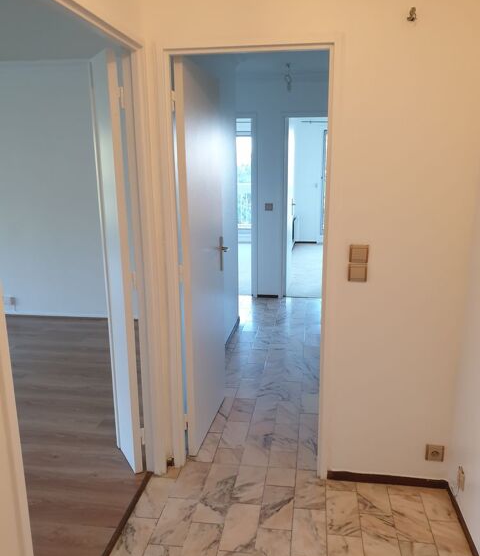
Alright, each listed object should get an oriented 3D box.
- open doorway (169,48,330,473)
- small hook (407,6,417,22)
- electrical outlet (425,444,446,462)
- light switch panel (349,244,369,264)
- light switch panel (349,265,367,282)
[{"bbox_3d":[0.046,-0.012,2.340,0.812,2.100,0.090,1,13,9],"label":"open doorway"},{"bbox_3d":[0.694,-1.065,1.944,0.036,0.054,0.032,1,13,9],"label":"small hook"},{"bbox_3d":[0.948,0.852,2.343,0.081,0.082,0.018,1,13,9],"label":"electrical outlet"},{"bbox_3d":[0.543,-0.108,2.192,0.082,0.080,0.016,1,13,9],"label":"light switch panel"},{"bbox_3d":[0.542,-0.024,2.211,0.082,0.080,0.016,1,13,9],"label":"light switch panel"}]

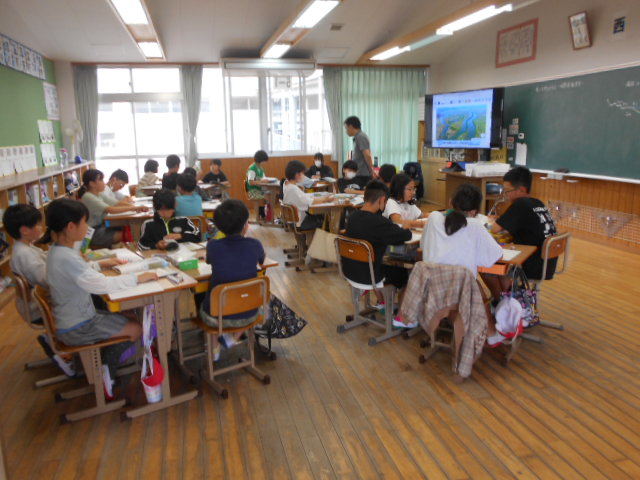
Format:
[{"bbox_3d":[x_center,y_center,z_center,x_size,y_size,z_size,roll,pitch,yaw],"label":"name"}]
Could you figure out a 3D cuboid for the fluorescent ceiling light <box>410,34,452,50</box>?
[{"bbox_3d":[1.458,-2.664,6.459,0.200,0.090,1.150,-4,13,-14],"label":"fluorescent ceiling light"}]

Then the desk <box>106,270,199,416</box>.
[{"bbox_3d":[-1.001,0.520,2.768,0.440,0.645,0.650,-9,15,-32],"label":"desk"}]

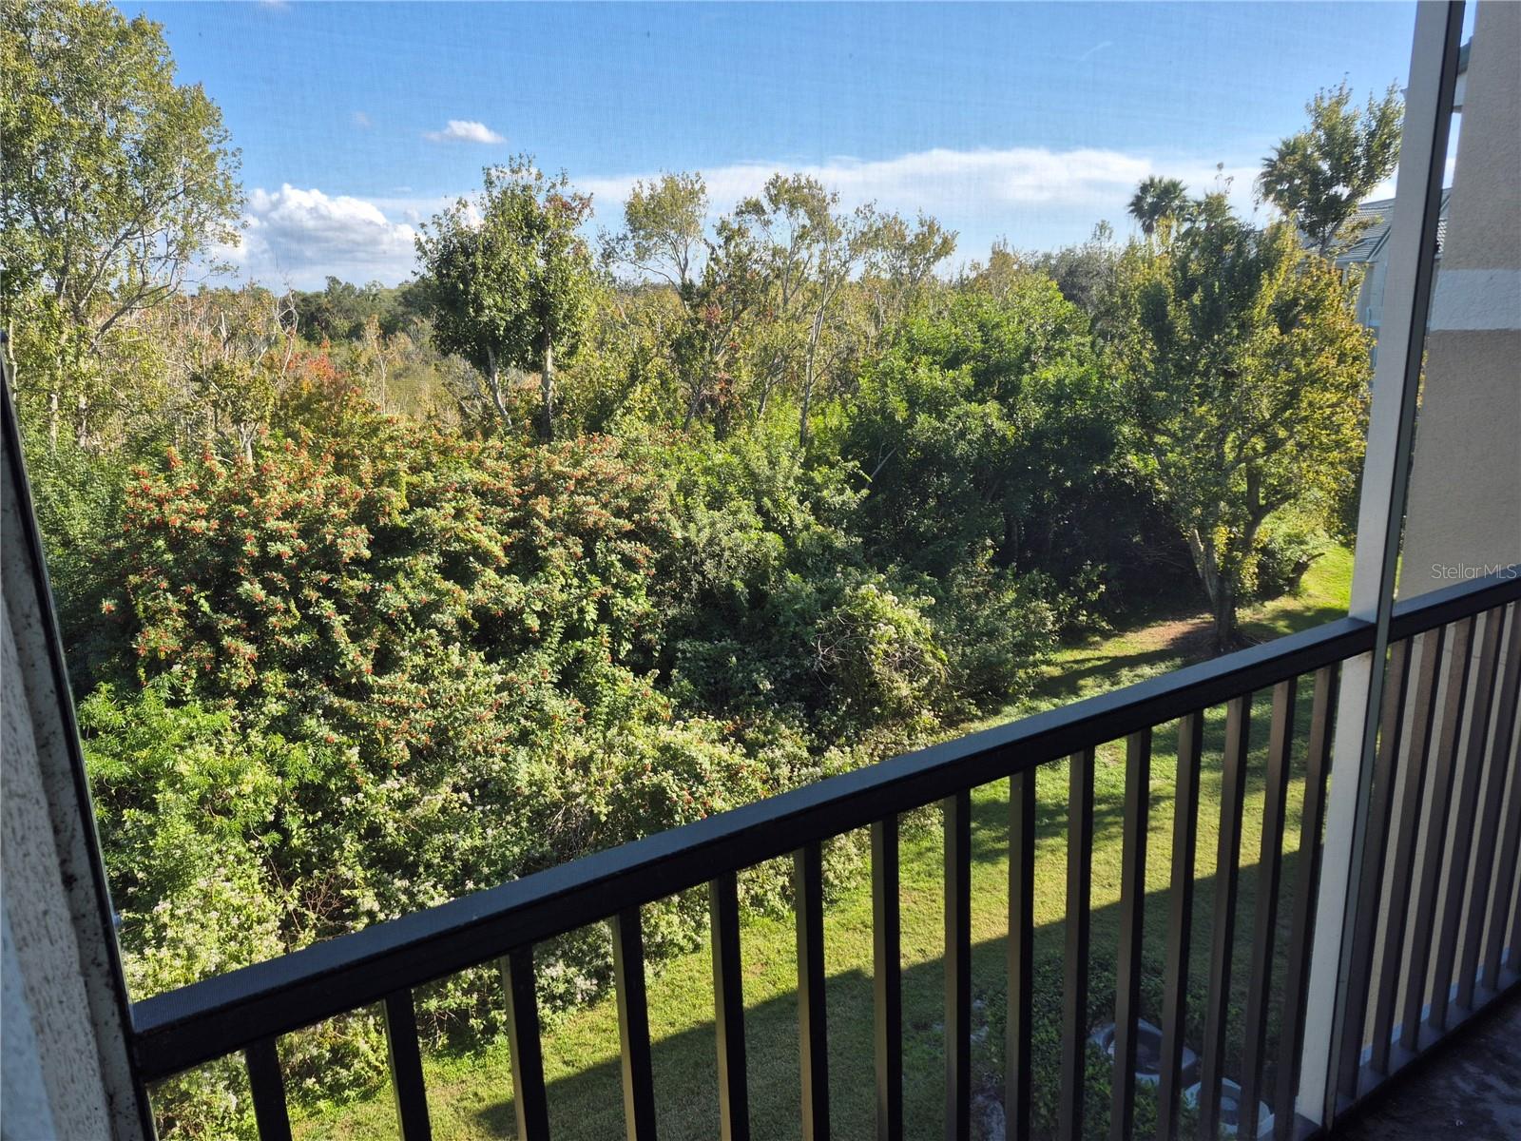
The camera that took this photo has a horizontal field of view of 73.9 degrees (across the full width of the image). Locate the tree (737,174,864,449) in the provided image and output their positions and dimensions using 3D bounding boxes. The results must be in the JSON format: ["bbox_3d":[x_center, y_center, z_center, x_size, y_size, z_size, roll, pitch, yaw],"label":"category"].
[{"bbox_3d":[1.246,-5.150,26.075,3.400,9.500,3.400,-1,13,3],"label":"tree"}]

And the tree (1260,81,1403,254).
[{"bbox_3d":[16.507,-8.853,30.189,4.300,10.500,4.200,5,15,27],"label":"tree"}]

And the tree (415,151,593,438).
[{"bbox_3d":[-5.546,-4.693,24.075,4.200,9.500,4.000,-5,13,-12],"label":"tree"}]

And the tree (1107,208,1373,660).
[{"bbox_3d":[10.383,-3.103,22.519,5.600,9.880,5.400,4,14,24],"label":"tree"}]

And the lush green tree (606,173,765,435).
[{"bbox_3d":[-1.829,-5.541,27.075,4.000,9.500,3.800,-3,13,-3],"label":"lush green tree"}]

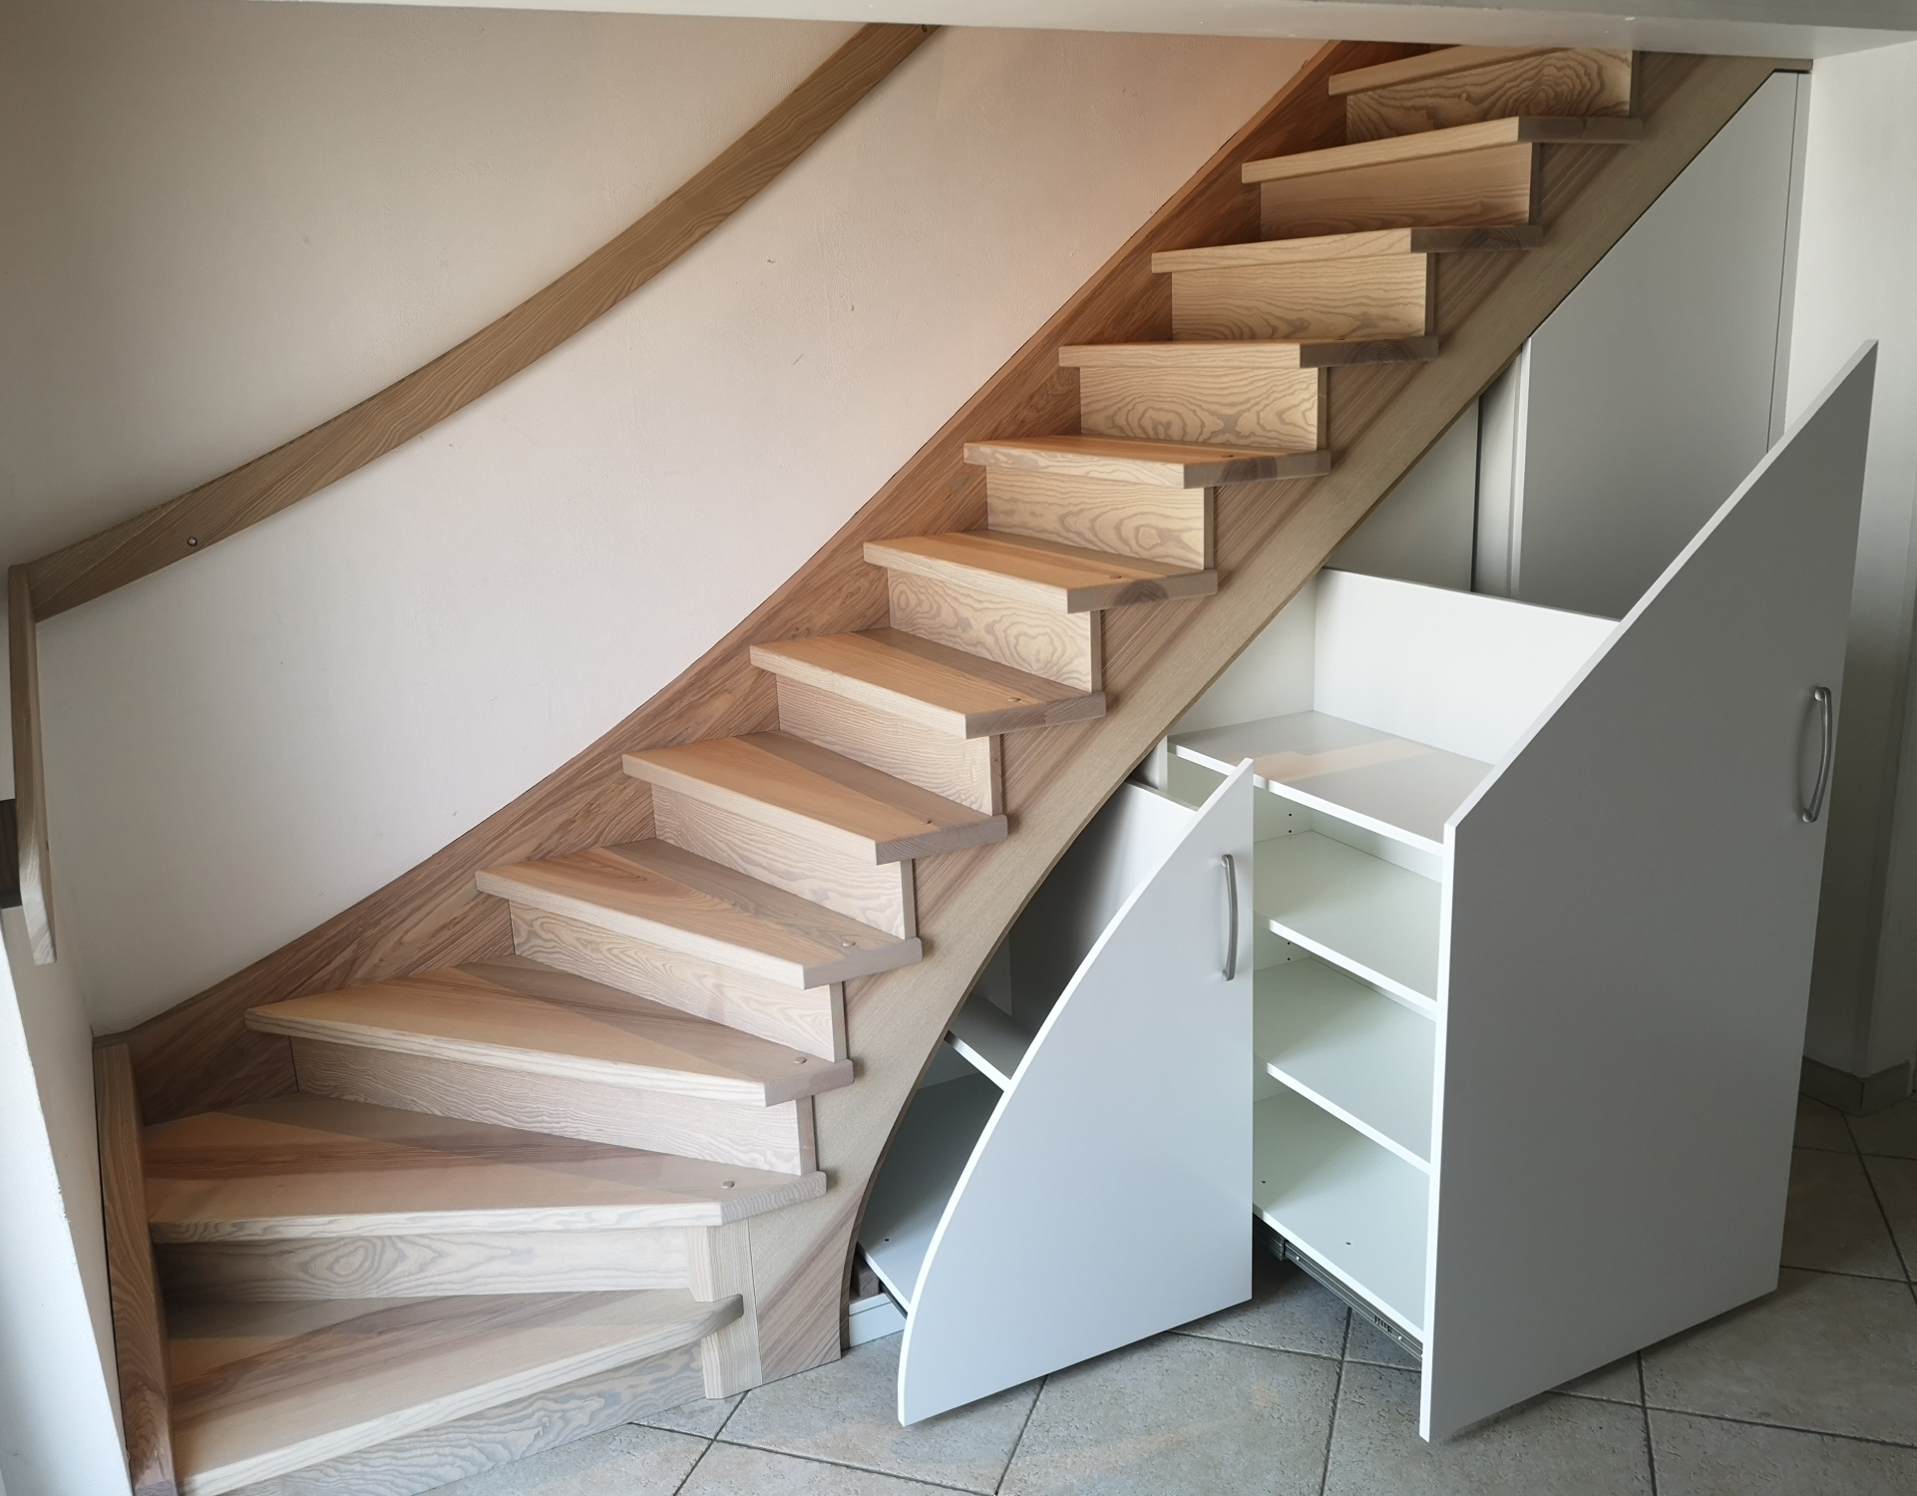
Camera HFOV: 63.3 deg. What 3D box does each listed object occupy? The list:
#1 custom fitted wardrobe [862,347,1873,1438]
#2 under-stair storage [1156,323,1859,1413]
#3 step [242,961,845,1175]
[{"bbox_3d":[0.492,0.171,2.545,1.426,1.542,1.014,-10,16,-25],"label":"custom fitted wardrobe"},{"bbox_3d":[0.849,0.149,2.567,0.762,1.542,0.745,-10,16,-25],"label":"under-stair storage"},{"bbox_3d":[-0.661,0.531,2.722,1.122,0.180,0.369,3,16,20],"label":"step"}]

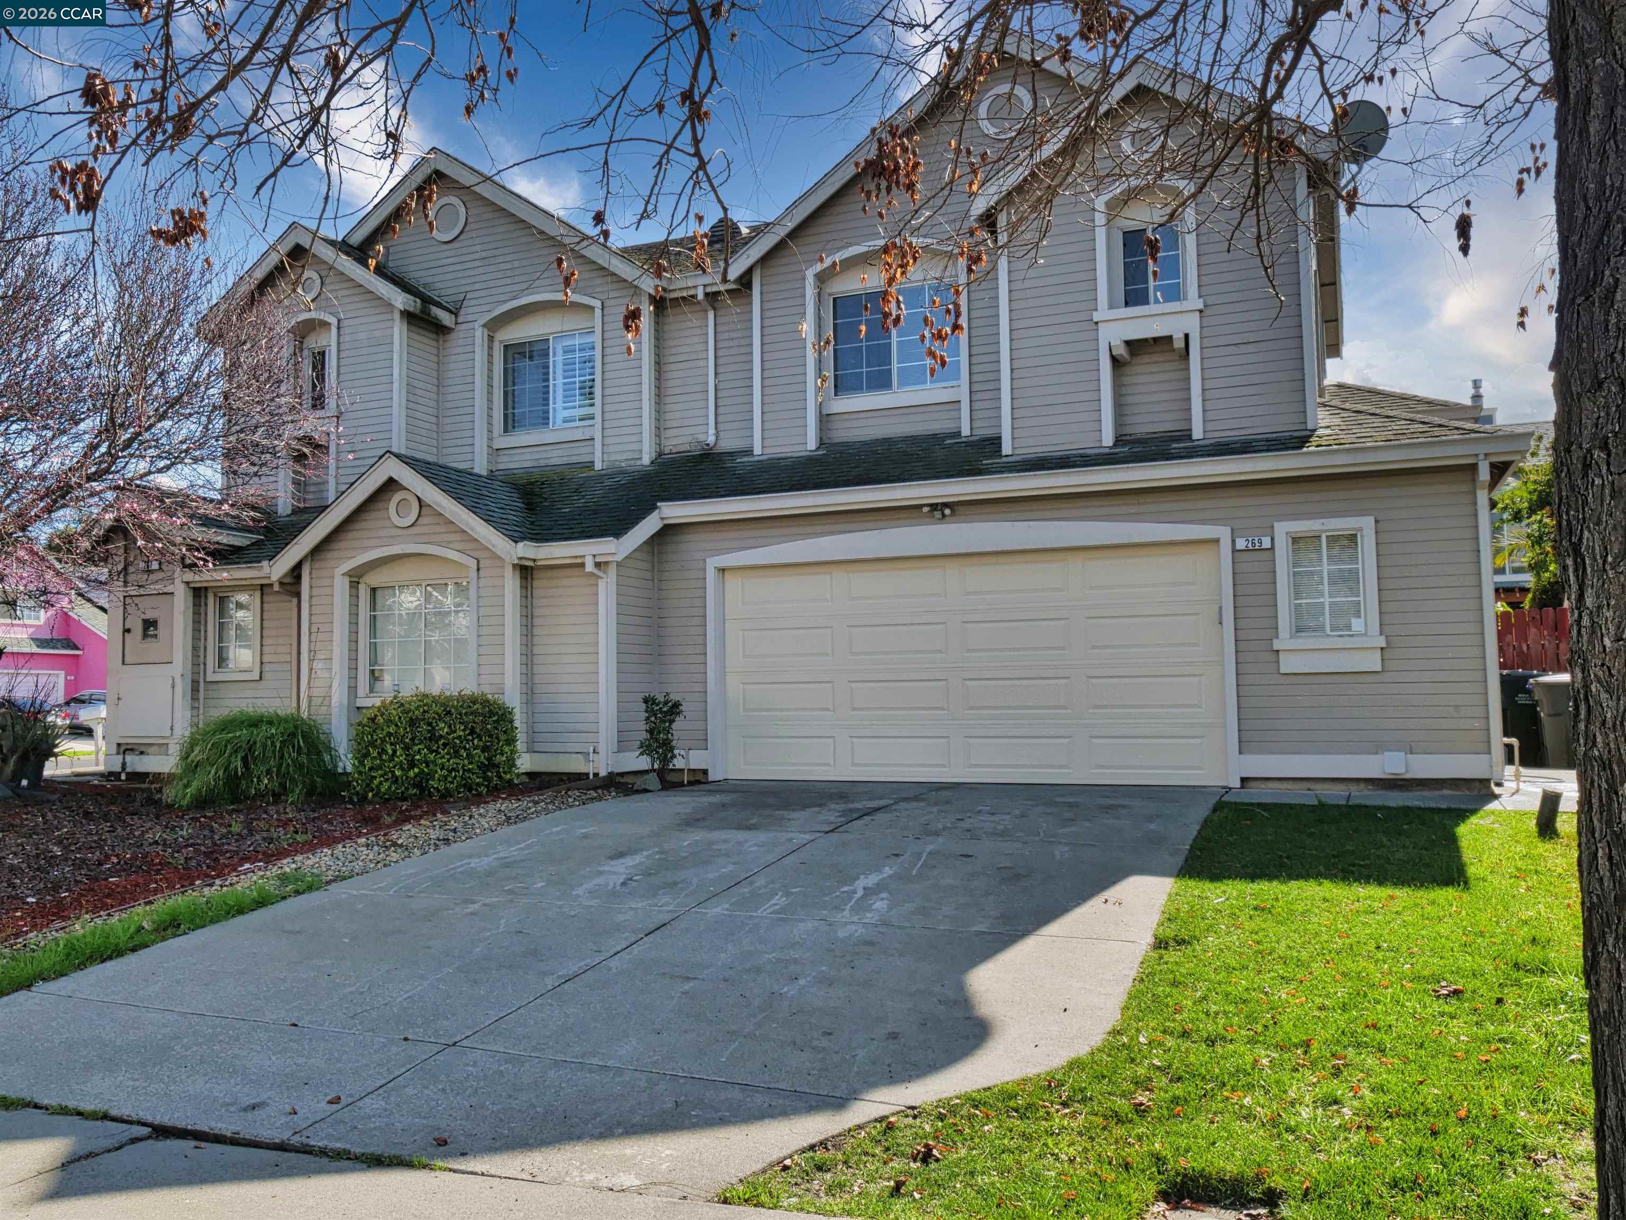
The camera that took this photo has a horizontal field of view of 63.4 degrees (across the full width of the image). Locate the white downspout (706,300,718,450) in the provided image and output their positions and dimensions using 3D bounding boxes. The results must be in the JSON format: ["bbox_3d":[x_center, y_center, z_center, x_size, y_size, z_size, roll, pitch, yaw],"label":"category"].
[{"bbox_3d":[-1.160,-2.752,15.108,0.110,1.760,0.110,-2,-4,23],"label":"white downspout"}]

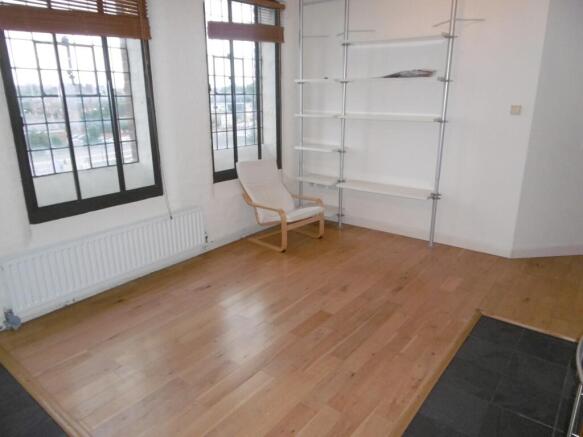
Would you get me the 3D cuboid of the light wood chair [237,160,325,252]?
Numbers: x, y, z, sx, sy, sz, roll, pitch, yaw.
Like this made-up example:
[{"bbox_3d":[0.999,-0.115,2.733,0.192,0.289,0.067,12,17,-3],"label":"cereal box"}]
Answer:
[{"bbox_3d":[-0.116,-0.202,4.799,0.755,0.910,0.705,14,22,42],"label":"light wood chair"}]

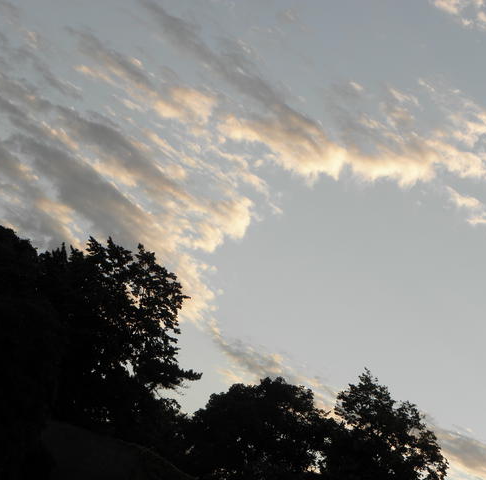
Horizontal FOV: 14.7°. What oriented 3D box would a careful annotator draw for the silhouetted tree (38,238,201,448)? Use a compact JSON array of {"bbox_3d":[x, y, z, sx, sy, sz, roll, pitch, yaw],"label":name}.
[{"bbox_3d":[-4.951,4.156,75.000,6.600,8.100,6.200,0,-9,0],"label":"silhouetted tree"}]

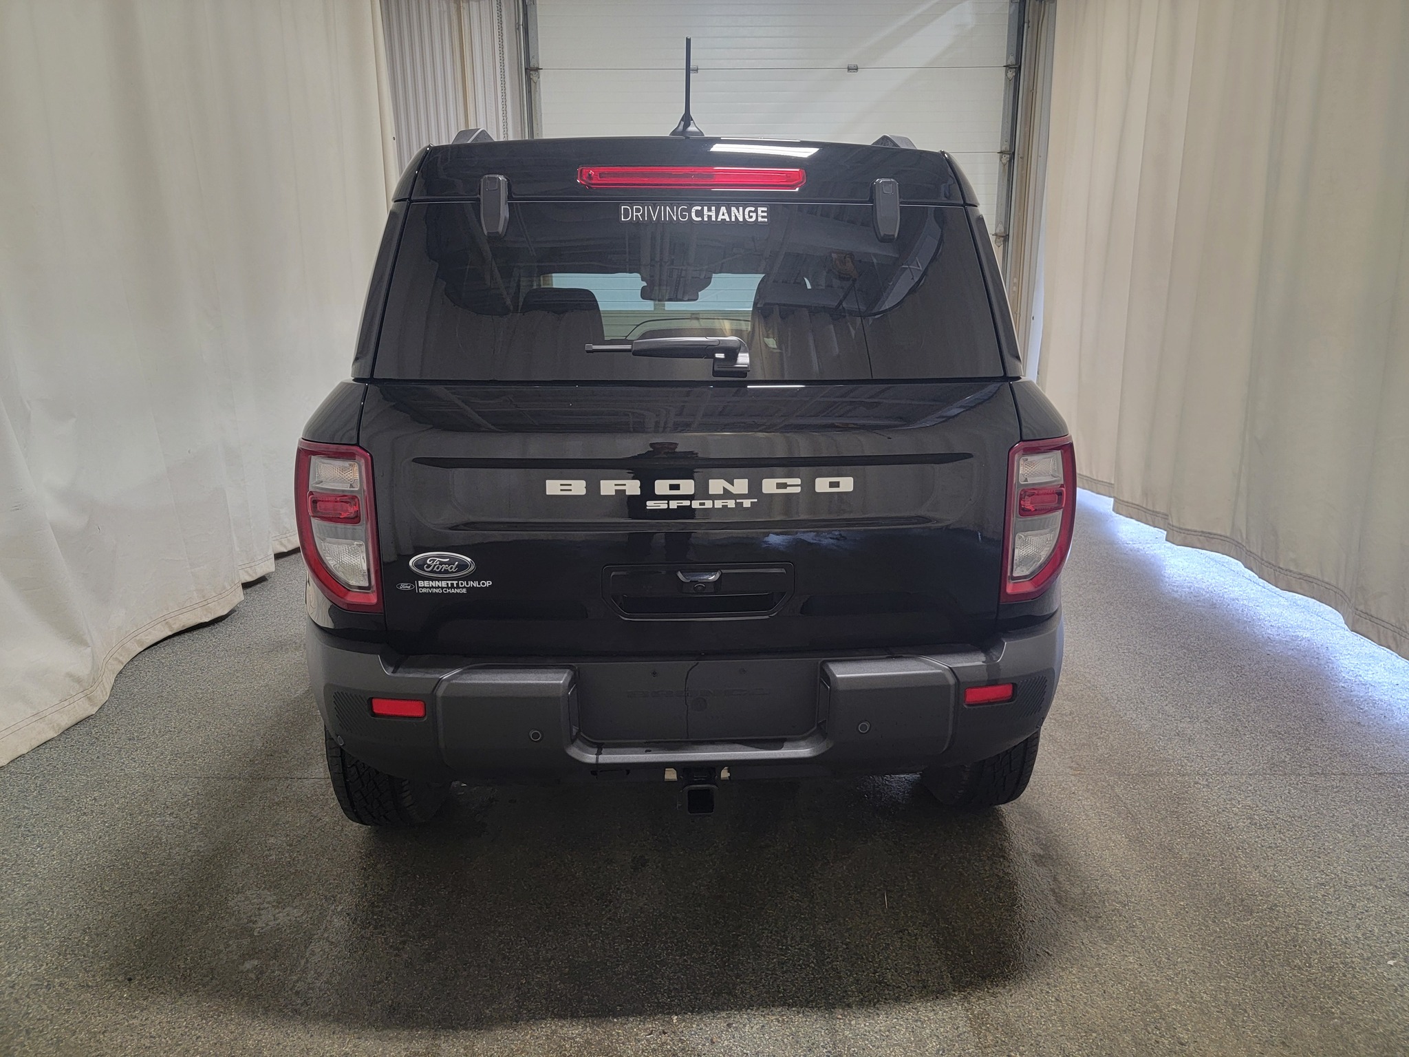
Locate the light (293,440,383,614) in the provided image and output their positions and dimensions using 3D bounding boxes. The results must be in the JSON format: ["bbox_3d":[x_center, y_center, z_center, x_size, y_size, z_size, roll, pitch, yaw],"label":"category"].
[{"bbox_3d":[-0.748,-0.011,1.952,0.200,0.345,0.165,-1,15,-3],"label":"light"}]

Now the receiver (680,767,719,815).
[{"bbox_3d":[-0.012,0.529,2.046,0.079,0.100,0.120,-1,15,-3],"label":"receiver"}]

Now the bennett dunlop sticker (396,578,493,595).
[{"bbox_3d":[-0.504,0.112,1.895,0.193,0.037,0.006,-1,12,-3],"label":"bennett dunlop sticker"}]

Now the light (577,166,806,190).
[{"bbox_3d":[-0.025,-0.691,1.927,0.460,0.052,0.045,-1,5,-3],"label":"light"}]

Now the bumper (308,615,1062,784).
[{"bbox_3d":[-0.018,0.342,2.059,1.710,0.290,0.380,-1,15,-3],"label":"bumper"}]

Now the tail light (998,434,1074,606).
[{"bbox_3d":[0.710,-0.029,2.041,0.200,0.345,0.165,-1,15,-3],"label":"tail light"}]

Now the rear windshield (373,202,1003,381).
[{"bbox_3d":[-0.019,-0.462,1.904,1.240,0.350,0.090,-1,-2,-3],"label":"rear windshield"}]

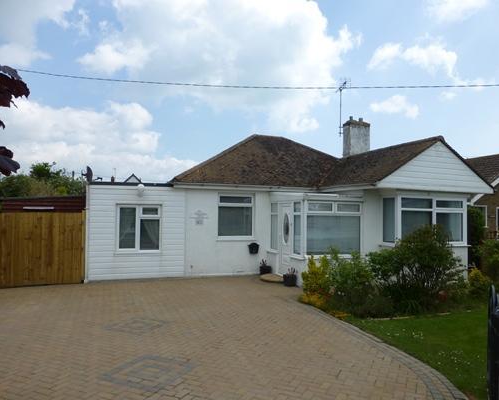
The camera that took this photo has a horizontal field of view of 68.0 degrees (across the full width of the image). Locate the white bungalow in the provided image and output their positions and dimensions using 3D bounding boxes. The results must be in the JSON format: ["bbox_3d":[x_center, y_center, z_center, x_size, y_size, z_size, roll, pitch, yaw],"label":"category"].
[{"bbox_3d":[0.138,-0.458,13.165,10.530,5.707,9.950,2,-2,-20],"label":"white bungalow"}]

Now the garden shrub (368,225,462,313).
[{"bbox_3d":[3.638,1.385,8.150,1.969,1.689,1.600,2,-2,-20],"label":"garden shrub"}]

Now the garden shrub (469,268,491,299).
[{"bbox_3d":[5.538,1.981,8.900,0.549,0.662,0.550,2,-2,-20],"label":"garden shrub"}]

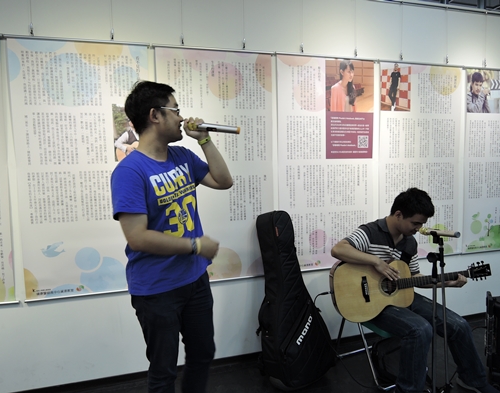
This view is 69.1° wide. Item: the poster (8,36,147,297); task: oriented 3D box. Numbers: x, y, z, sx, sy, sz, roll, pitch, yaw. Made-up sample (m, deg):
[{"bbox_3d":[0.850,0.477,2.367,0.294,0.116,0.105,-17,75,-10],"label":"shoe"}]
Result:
[{"bbox_3d":[-0.994,-0.156,2.246,0.794,1.566,0.020,-3,4,-16],"label":"poster"}]

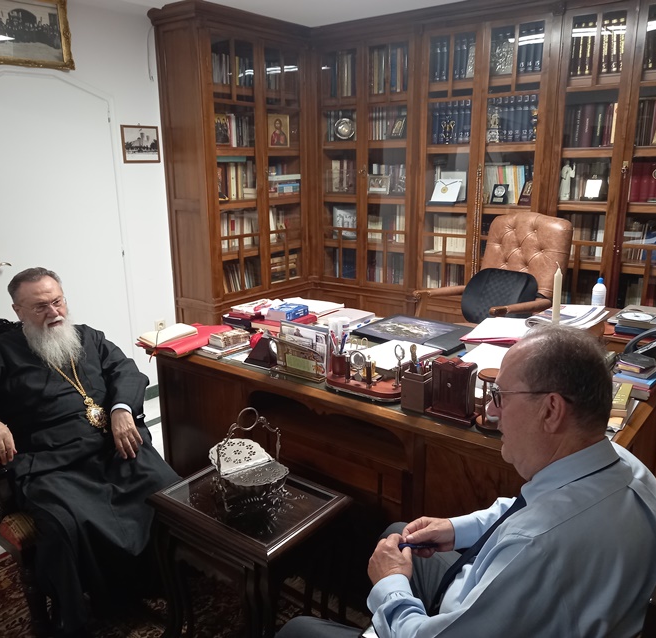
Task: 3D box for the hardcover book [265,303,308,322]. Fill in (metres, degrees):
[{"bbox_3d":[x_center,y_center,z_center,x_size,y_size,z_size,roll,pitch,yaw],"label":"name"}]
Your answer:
[{"bbox_3d":[-0.203,-0.035,2.879,0.145,0.037,0.145,10,18,36],"label":"hardcover book"}]

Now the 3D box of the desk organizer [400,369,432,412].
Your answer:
[{"bbox_3d":[0.292,0.231,1.974,0.082,0.120,0.082,10,18,36],"label":"desk organizer"}]

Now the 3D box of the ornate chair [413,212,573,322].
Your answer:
[{"bbox_3d":[0.848,0.058,3.461,0.660,1.260,0.660,-8,16,-25],"label":"ornate chair"}]

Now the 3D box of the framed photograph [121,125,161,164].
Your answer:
[{"bbox_3d":[-1.163,-1.093,3.851,0.020,0.224,0.277,10,18,36],"label":"framed photograph"}]

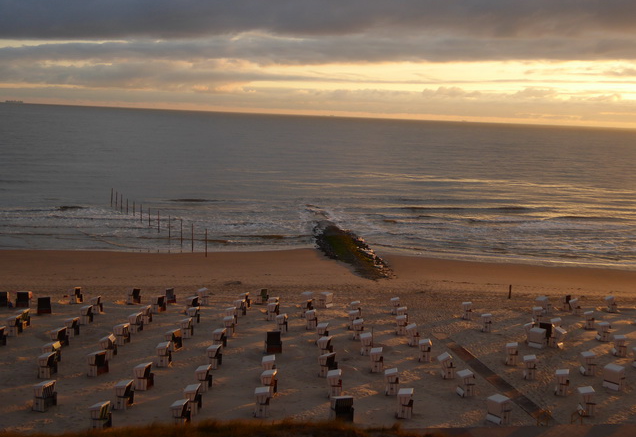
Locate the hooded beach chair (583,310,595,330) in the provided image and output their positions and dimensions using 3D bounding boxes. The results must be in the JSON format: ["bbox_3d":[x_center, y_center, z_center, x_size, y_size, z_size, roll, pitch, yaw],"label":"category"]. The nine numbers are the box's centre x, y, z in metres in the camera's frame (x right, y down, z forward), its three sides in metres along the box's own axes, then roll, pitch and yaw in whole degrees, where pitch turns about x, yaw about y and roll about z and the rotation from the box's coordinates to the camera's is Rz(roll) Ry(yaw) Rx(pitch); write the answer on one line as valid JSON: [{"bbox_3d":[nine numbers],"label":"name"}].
[{"bbox_3d":[25.519,9.527,76.464,0.950,1.600,1.200,3,7,7],"label":"hooded beach chair"}]

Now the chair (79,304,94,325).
[{"bbox_3d":[-22.091,9.124,76.986,1.000,1.650,1.170,3,7,7],"label":"chair"}]

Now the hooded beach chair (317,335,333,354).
[{"bbox_3d":[0.605,10.526,67.221,1.000,1.520,1.200,5,8,19],"label":"hooded beach chair"}]

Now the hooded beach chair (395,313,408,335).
[{"bbox_3d":[8.063,10.268,78.123,1.000,1.650,1.170,3,7,7],"label":"hooded beach chair"}]

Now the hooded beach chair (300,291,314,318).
[{"bbox_3d":[-0.993,9.234,82.525,0.970,1.600,1.200,5,8,22],"label":"hooded beach chair"}]

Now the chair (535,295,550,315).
[{"bbox_3d":[23.772,9.154,85.682,1.220,1.590,0.930,8,9,38],"label":"chair"}]

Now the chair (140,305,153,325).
[{"bbox_3d":[-16.221,9.057,76.325,0.930,1.590,1.220,3,7,2],"label":"chair"}]

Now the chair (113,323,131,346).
[{"bbox_3d":[-16.419,9.733,67.671,0.950,1.600,1.200,4,7,11],"label":"chair"}]

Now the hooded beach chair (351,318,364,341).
[{"bbox_3d":[3.598,9.724,70.830,0.930,1.590,1.220,3,7,6],"label":"hooded beach chair"}]

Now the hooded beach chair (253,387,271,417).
[{"bbox_3d":[-3.482,11.569,51.176,0.950,1.600,1.200,2,7,1],"label":"hooded beach chair"}]

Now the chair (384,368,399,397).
[{"bbox_3d":[5.347,11.873,58.482,0.970,1.600,1.200,3,7,3],"label":"chair"}]

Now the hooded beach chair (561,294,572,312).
[{"bbox_3d":[26.954,9.150,87.709,0.930,1.590,1.220,9,10,41],"label":"hooded beach chair"}]

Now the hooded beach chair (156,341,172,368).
[{"bbox_3d":[-11.760,10.339,61.628,0.899,1.620,1.210,3,7,3],"label":"hooded beach chair"}]

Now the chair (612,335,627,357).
[{"bbox_3d":[26.899,11.431,71.965,0.970,1.600,1.200,3,7,7],"label":"chair"}]

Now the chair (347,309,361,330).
[{"bbox_3d":[3.497,9.944,79.670,1.000,1.650,1.170,3,7,7],"label":"chair"}]

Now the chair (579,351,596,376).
[{"bbox_3d":[21.093,11.331,63.267,0.952,1.620,1.210,2,7,1],"label":"chair"}]

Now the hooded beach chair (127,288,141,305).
[{"bbox_3d":[-19.105,8.079,83.824,0.950,1.500,1.200,6,8,27],"label":"hooded beach chair"}]

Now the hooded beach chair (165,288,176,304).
[{"bbox_3d":[-16.029,8.245,87.049,1.220,1.590,0.930,-4,10,-40],"label":"hooded beach chair"}]

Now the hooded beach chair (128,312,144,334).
[{"bbox_3d":[-15.893,9.150,70.861,0.920,1.570,1.170,4,7,11],"label":"hooded beach chair"}]

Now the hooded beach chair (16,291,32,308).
[{"bbox_3d":[-29.993,8.161,82.548,1.210,1.620,0.956,3,7,2],"label":"hooded beach chair"}]

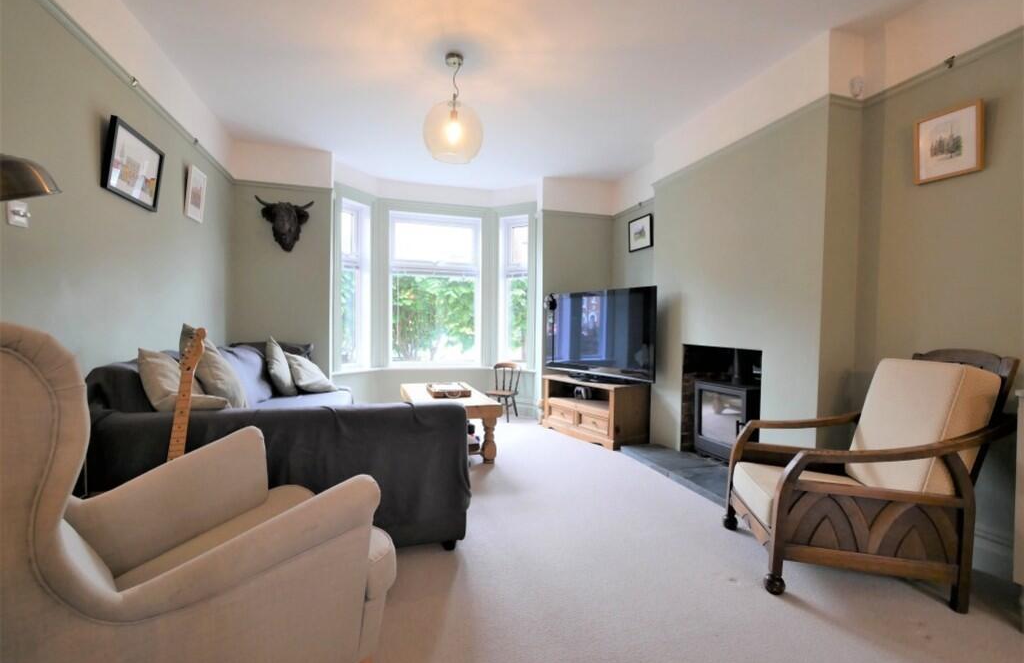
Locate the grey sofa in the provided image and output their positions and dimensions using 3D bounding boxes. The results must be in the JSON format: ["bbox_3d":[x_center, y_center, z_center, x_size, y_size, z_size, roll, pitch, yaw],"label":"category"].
[{"bbox_3d":[-1.143,0.545,2.614,1.514,0.855,1.875,0,1,-14],"label":"grey sofa"}]

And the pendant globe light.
[{"bbox_3d":[-0.326,-1.251,2.325,0.335,0.612,0.335,0,1,-18],"label":"pendant globe light"}]

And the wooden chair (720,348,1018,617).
[{"bbox_3d":[1.438,0.541,1.776,0.834,0.943,0.603,1,1,10],"label":"wooden chair"}]

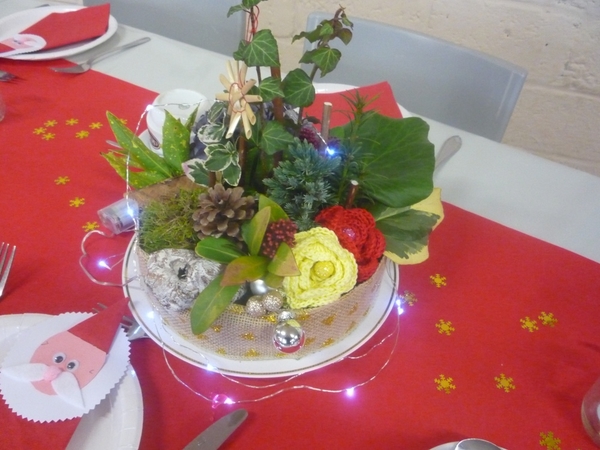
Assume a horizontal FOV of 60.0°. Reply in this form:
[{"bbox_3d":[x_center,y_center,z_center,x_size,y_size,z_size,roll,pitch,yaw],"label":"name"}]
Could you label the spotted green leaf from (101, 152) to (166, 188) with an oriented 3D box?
[{"bbox_3d":[-0.163,-0.053,0.506,0.066,0.014,0.030,23,85,5],"label":"spotted green leaf"}]

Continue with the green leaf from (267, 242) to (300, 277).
[{"bbox_3d":[-0.011,0.031,0.444,0.029,0.012,0.029,18,82,-3],"label":"green leaf"}]

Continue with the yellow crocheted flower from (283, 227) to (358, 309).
[{"bbox_3d":[0.017,0.036,0.436,0.064,0.030,0.067,-2,88,-6],"label":"yellow crocheted flower"}]

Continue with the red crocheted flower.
[{"bbox_3d":[0.047,0.018,0.486,0.066,0.036,0.068,5,75,0],"label":"red crocheted flower"}]

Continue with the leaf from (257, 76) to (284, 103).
[{"bbox_3d":[-0.023,-0.111,0.428,0.023,0.024,0.008,3,14,0],"label":"leaf"}]

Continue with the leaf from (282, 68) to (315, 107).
[{"bbox_3d":[-0.002,-0.117,0.446,0.028,0.030,0.009,-20,10,18],"label":"leaf"}]

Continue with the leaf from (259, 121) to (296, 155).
[{"bbox_3d":[-0.021,-0.080,0.475,0.034,0.033,0.009,14,0,-11],"label":"leaf"}]

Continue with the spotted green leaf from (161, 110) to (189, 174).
[{"bbox_3d":[-0.120,-0.080,0.506,0.028,0.067,0.010,-15,24,-19],"label":"spotted green leaf"}]

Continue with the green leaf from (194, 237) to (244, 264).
[{"bbox_3d":[-0.068,0.021,0.453,0.047,0.010,0.022,14,72,-1],"label":"green leaf"}]

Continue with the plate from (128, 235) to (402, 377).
[{"bbox_3d":[-0.037,0.039,0.546,0.280,0.025,0.280,2,44,-2],"label":"plate"}]

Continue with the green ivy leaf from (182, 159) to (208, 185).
[{"bbox_3d":[-0.099,-0.052,0.502,0.032,0.009,0.023,33,91,-4],"label":"green ivy leaf"}]

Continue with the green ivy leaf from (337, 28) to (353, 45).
[{"bbox_3d":[0.036,-0.151,0.418,0.013,0.013,0.006,-3,18,-4],"label":"green ivy leaf"}]

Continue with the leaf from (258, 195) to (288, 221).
[{"bbox_3d":[-0.024,-0.013,0.453,0.024,0.033,0.008,-33,12,-2],"label":"leaf"}]

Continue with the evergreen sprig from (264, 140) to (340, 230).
[{"bbox_3d":[0.002,-0.036,0.470,0.068,0.080,0.052,3,44,0],"label":"evergreen sprig"}]

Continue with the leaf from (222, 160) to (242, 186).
[{"bbox_3d":[-0.060,-0.045,0.459,0.018,0.024,0.008,7,9,4],"label":"leaf"}]

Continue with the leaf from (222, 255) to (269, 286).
[{"bbox_3d":[-0.048,0.038,0.440,0.045,0.011,0.024,-27,82,-11],"label":"leaf"}]

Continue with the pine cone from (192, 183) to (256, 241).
[{"bbox_3d":[-0.070,-0.012,0.482,0.057,0.051,0.057,-3,68,-8],"label":"pine cone"}]

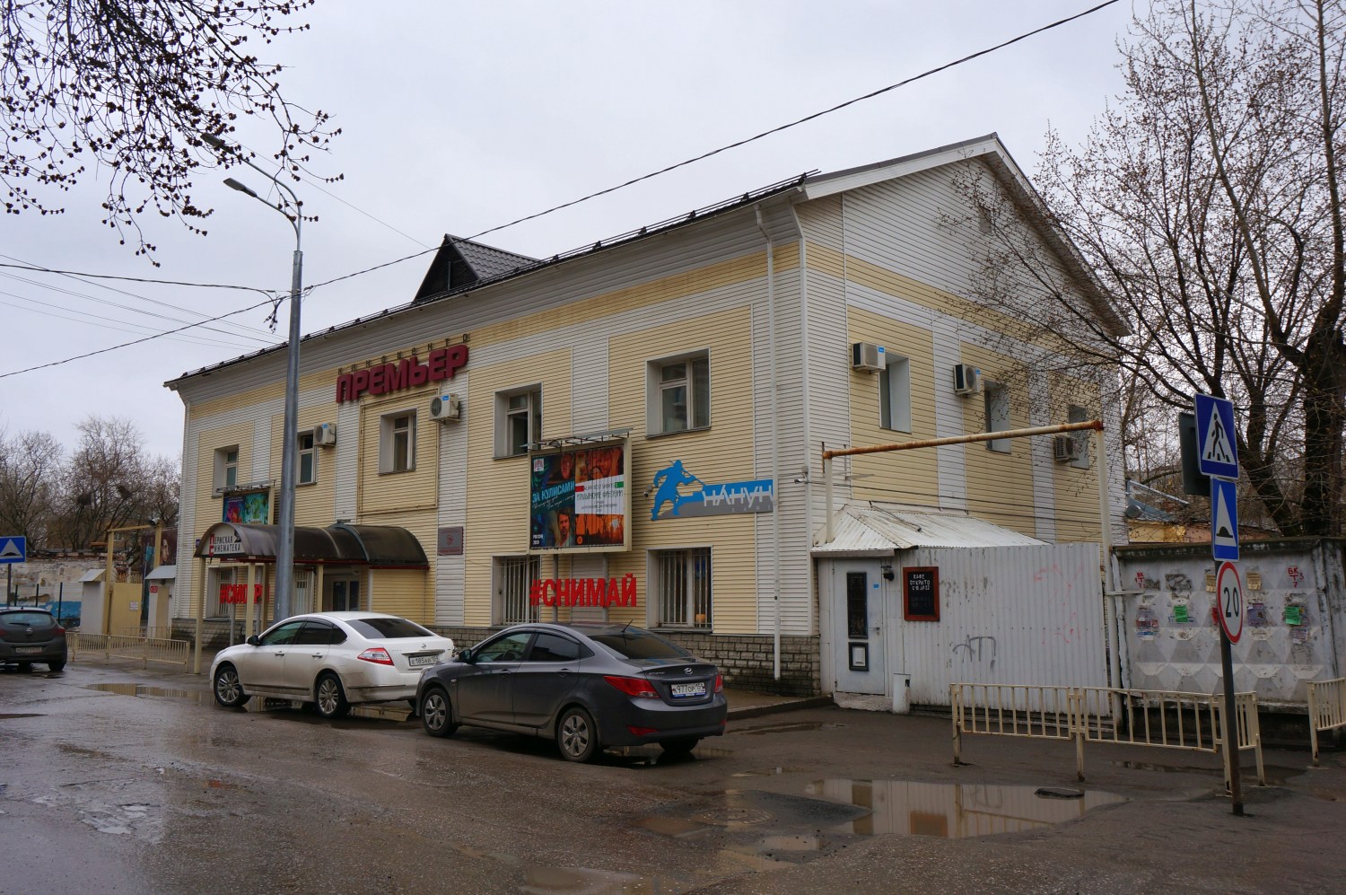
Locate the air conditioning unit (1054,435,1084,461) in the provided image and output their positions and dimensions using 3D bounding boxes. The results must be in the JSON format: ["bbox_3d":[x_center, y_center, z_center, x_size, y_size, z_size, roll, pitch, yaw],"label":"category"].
[{"bbox_3d":[8.922,0.049,23.668,0.780,0.530,0.280,7,-11,-44],"label":"air conditioning unit"}]

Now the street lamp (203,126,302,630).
[{"bbox_3d":[-8.623,-0.774,21.027,0.350,10.850,2.350,-7,-10,41],"label":"street lamp"}]

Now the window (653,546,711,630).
[{"bbox_3d":[0.201,2.554,18.811,1.580,1.460,0.250,-7,-10,44],"label":"window"}]

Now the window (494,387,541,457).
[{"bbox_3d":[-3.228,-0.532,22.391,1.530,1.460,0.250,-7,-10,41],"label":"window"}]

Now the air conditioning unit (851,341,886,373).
[{"bbox_3d":[3.402,-1.564,18.082,0.260,0.430,0.700,-7,-10,44],"label":"air conditioning unit"}]

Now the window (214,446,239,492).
[{"bbox_3d":[-13.944,0.776,32.915,1.650,1.500,0.270,-7,-10,44],"label":"window"}]

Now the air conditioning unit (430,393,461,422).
[{"bbox_3d":[-5.121,-0.881,23.560,0.790,0.530,0.280,-7,-10,41],"label":"air conditioning unit"}]

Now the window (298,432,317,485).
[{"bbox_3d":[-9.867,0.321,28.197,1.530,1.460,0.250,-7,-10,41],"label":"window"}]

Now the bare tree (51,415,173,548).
[{"bbox_3d":[-30.012,3.641,55.323,6.400,10.860,6.000,4,-8,-28],"label":"bare tree"}]

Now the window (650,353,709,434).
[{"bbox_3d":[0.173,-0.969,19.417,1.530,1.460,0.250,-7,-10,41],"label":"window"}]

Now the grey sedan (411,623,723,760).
[{"bbox_3d":[-1.413,2.873,12.794,4.370,1.470,1.710,-7,-10,42],"label":"grey sedan"}]

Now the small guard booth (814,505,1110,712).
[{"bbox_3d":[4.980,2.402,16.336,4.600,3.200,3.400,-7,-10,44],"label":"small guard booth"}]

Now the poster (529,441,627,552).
[{"bbox_3d":[-1.834,1.029,20.322,2.800,2.060,0.160,-7,-10,41],"label":"poster"}]

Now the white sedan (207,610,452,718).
[{"bbox_3d":[-5.461,3.385,16.645,4.820,1.480,1.800,-6,-9,38],"label":"white sedan"}]

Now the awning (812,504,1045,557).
[{"bbox_3d":[4.635,1.450,18.055,1.800,0.920,5.400,-7,-10,44],"label":"awning"}]

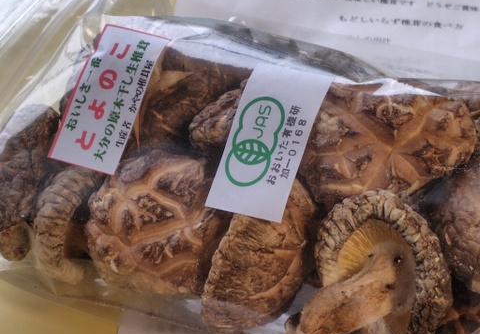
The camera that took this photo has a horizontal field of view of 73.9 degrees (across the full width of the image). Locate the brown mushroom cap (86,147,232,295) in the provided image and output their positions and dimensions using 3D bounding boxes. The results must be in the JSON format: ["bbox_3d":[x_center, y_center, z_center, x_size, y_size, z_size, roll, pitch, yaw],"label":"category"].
[{"bbox_3d":[-0.027,0.018,0.105,0.047,0.028,0.047,0,78,-11],"label":"brown mushroom cap"}]

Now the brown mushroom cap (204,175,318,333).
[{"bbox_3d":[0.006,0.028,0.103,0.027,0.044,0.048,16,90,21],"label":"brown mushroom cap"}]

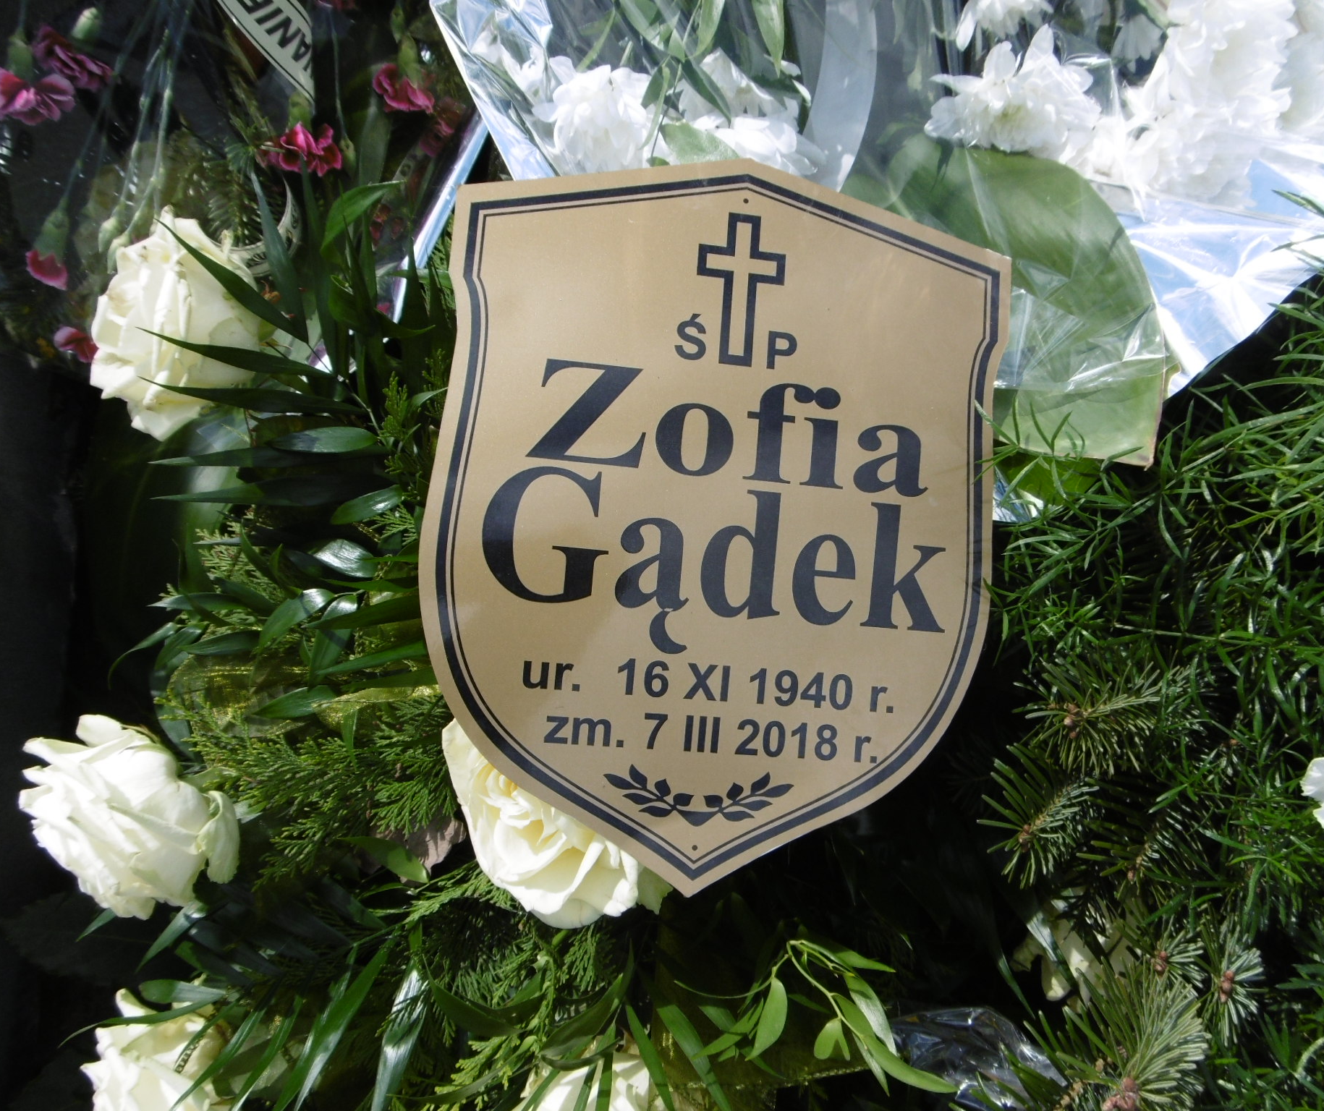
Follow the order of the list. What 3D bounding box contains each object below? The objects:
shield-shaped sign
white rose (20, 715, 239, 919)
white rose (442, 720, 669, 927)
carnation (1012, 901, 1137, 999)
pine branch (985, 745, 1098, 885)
[{"bbox_3d":[0.021,-0.012,0.371,0.208,0.004,0.268,5,87,-7],"label":"shield-shaped sign"},{"bbox_3d":[-0.211,0.102,0.405,0.064,0.080,0.080,-34,91,-26],"label":"white rose"},{"bbox_3d":[-0.041,0.103,0.403,0.088,0.066,0.088,-5,74,17],"label":"white rose"},{"bbox_3d":[0.185,0.173,0.455,0.058,0.045,0.058,-3,60,5],"label":"carnation"},{"bbox_3d":[0.152,0.103,0.410,0.050,0.045,0.060,27,36,19],"label":"pine branch"}]

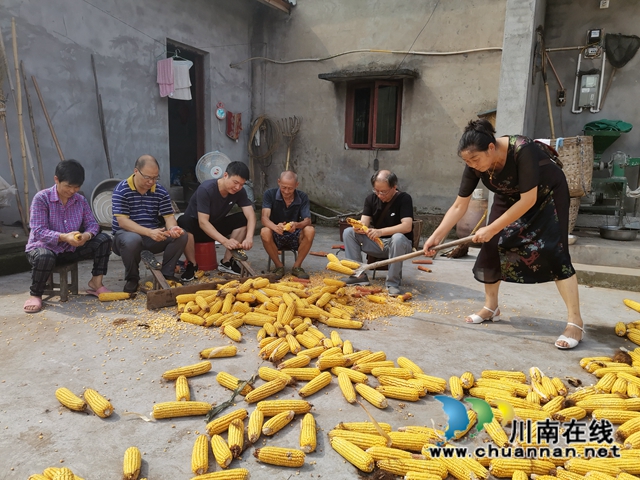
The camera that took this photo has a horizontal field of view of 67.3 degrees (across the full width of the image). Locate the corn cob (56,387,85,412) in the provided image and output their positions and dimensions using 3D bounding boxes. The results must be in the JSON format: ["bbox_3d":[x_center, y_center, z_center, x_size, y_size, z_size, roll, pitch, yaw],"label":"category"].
[{"bbox_3d":[-1.004,0.644,1.939,0.200,0.053,0.053,9,13,35],"label":"corn cob"}]

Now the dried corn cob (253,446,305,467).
[{"bbox_3d":[-0.133,0.712,1.589,0.172,0.054,0.054,3,11,7],"label":"dried corn cob"}]

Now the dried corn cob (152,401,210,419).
[{"bbox_3d":[-0.546,0.671,1.897,0.236,0.064,0.064,0,10,-8],"label":"dried corn cob"}]

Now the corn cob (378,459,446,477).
[{"bbox_3d":[0.298,0.740,1.563,0.228,0.047,0.047,3,9,9],"label":"corn cob"}]

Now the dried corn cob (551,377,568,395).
[{"bbox_3d":[1.050,0.644,2.109,0.045,0.045,0.140,4,11,13],"label":"dried corn cob"}]

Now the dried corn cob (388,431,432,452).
[{"bbox_3d":[0.313,0.696,1.671,0.157,0.057,0.057,2,11,6],"label":"dried corn cob"}]

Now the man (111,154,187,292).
[{"bbox_3d":[-1.315,-0.165,3.682,0.570,0.962,0.770,-8,14,-43],"label":"man"}]

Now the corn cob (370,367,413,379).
[{"bbox_3d":[0.342,0.626,2.258,0.191,0.051,0.051,3,11,8],"label":"corn cob"}]

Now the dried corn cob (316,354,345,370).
[{"bbox_3d":[0.059,0.604,2.367,0.166,0.063,0.063,-1,10,-15],"label":"dried corn cob"}]

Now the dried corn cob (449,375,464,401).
[{"bbox_3d":[0.613,0.662,2.150,0.050,0.050,0.192,3,9,9],"label":"dried corn cob"}]

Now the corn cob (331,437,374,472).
[{"bbox_3d":[0.106,0.716,1.605,0.052,0.052,0.172,-9,14,-43],"label":"corn cob"}]

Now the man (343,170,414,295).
[{"bbox_3d":[0.502,-0.100,3.908,0.520,0.945,0.690,6,11,24],"label":"man"}]

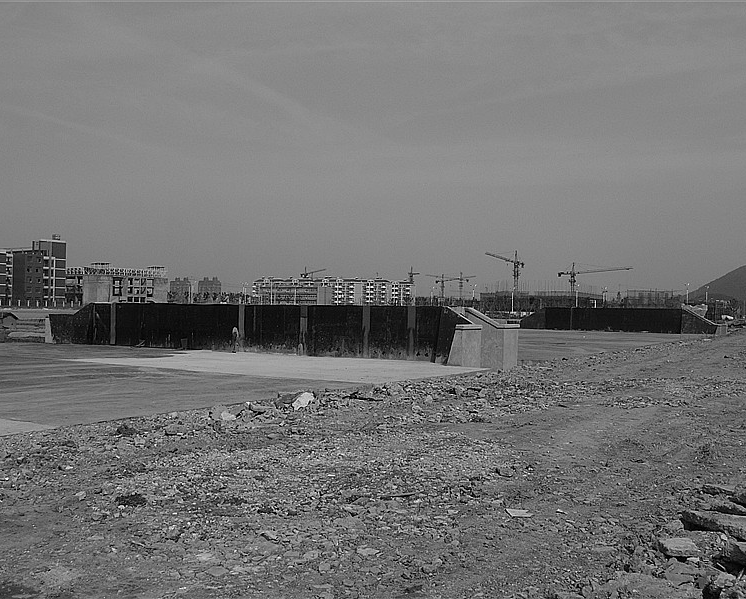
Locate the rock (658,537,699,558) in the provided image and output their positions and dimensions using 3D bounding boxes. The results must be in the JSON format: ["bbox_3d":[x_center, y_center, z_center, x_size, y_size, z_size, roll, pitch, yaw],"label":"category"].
[{"bbox_3d":[2.130,1.720,5.800,0.250,0.090,0.270,1,0,0],"label":"rock"}]

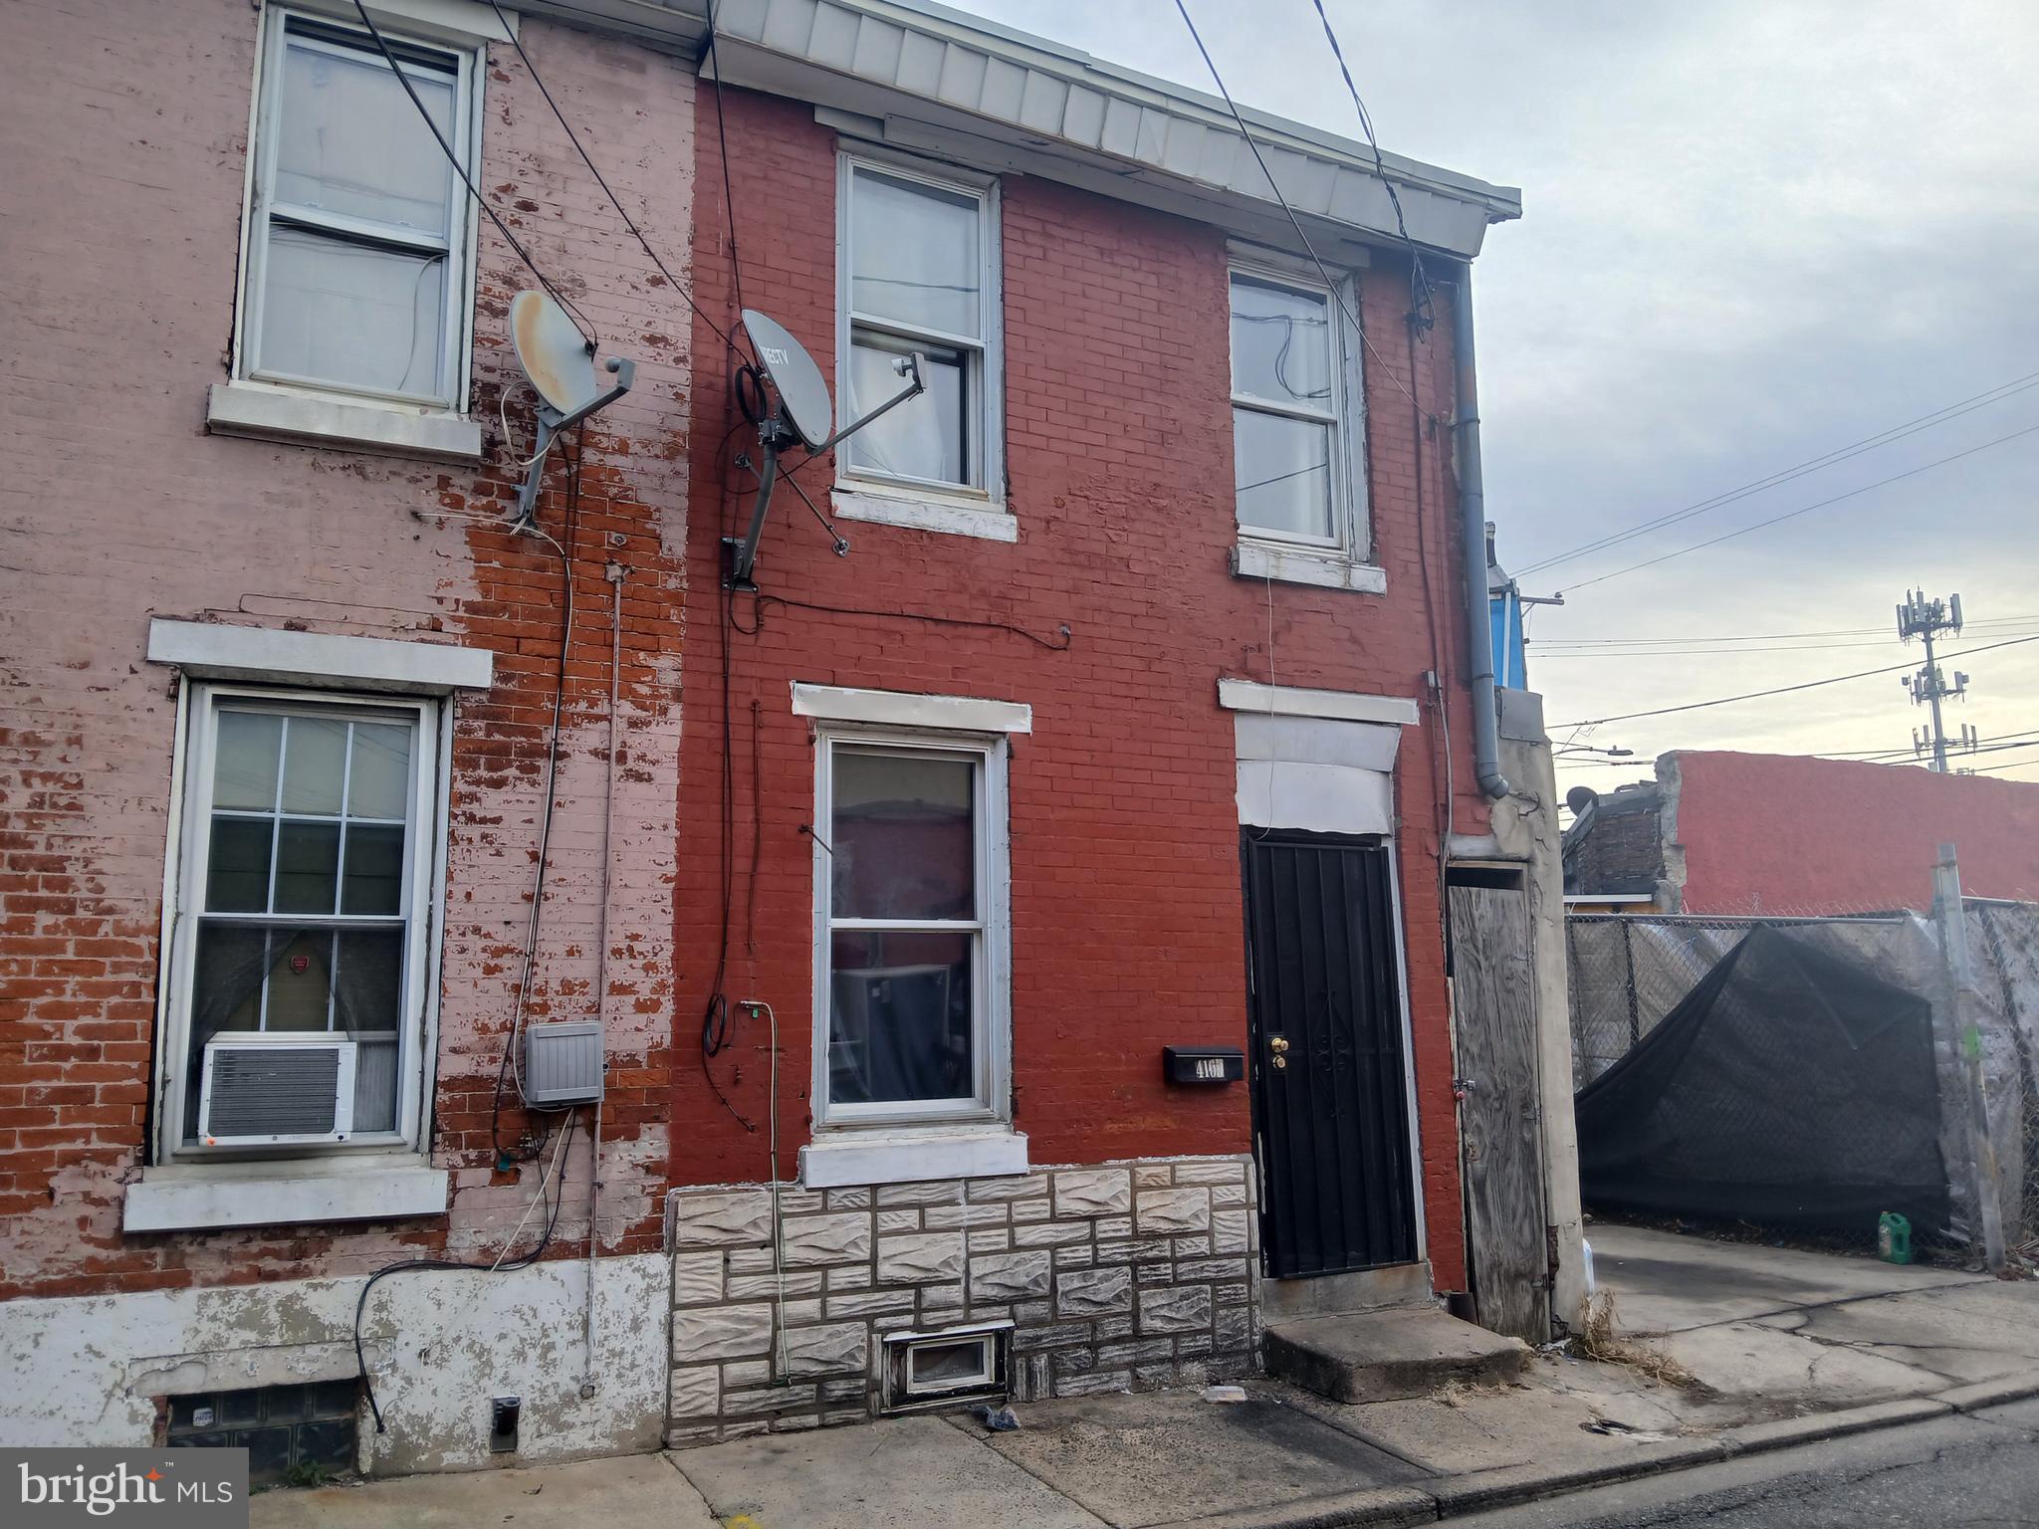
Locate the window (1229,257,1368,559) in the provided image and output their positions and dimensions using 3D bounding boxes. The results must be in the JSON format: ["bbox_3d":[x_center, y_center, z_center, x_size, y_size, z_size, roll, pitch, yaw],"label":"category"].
[{"bbox_3d":[1.403,-1.801,7.878,0.798,1.529,0.120,4,-11,-26],"label":"window"}]

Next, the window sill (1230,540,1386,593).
[{"bbox_3d":[1.424,-0.947,7.663,0.886,0.139,0.160,4,-11,-26],"label":"window sill"}]

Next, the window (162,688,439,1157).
[{"bbox_3d":[-2.584,0.566,5.562,0.840,1.659,0.120,4,-10,-25],"label":"window"}]

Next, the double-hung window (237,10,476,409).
[{"bbox_3d":[-2.574,-2.171,6.011,0.780,1.504,0.120,4,-10,-25],"label":"double-hung window"}]

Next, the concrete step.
[{"bbox_3d":[1.706,2.679,6.952,0.990,0.220,0.560,4,-10,-25],"label":"concrete step"}]

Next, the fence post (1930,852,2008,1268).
[{"bbox_3d":[5.921,1.795,9.502,0.100,2.622,0.100,4,-10,-25],"label":"fence post"}]

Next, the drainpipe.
[{"bbox_3d":[2.463,-1.276,8.145,0.145,2.936,0.110,4,-10,-25],"label":"drainpipe"}]

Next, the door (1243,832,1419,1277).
[{"bbox_3d":[1.463,1.359,7.314,0.895,2.036,0.060,4,-11,-26],"label":"door"}]

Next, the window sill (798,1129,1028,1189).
[{"bbox_3d":[-0.435,1.617,6.277,0.963,0.155,0.160,4,-11,-26],"label":"window sill"}]

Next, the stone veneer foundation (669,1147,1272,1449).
[{"bbox_3d":[-0.133,2.140,6.306,2.652,0.921,0.080,4,-11,-26],"label":"stone veneer foundation"}]

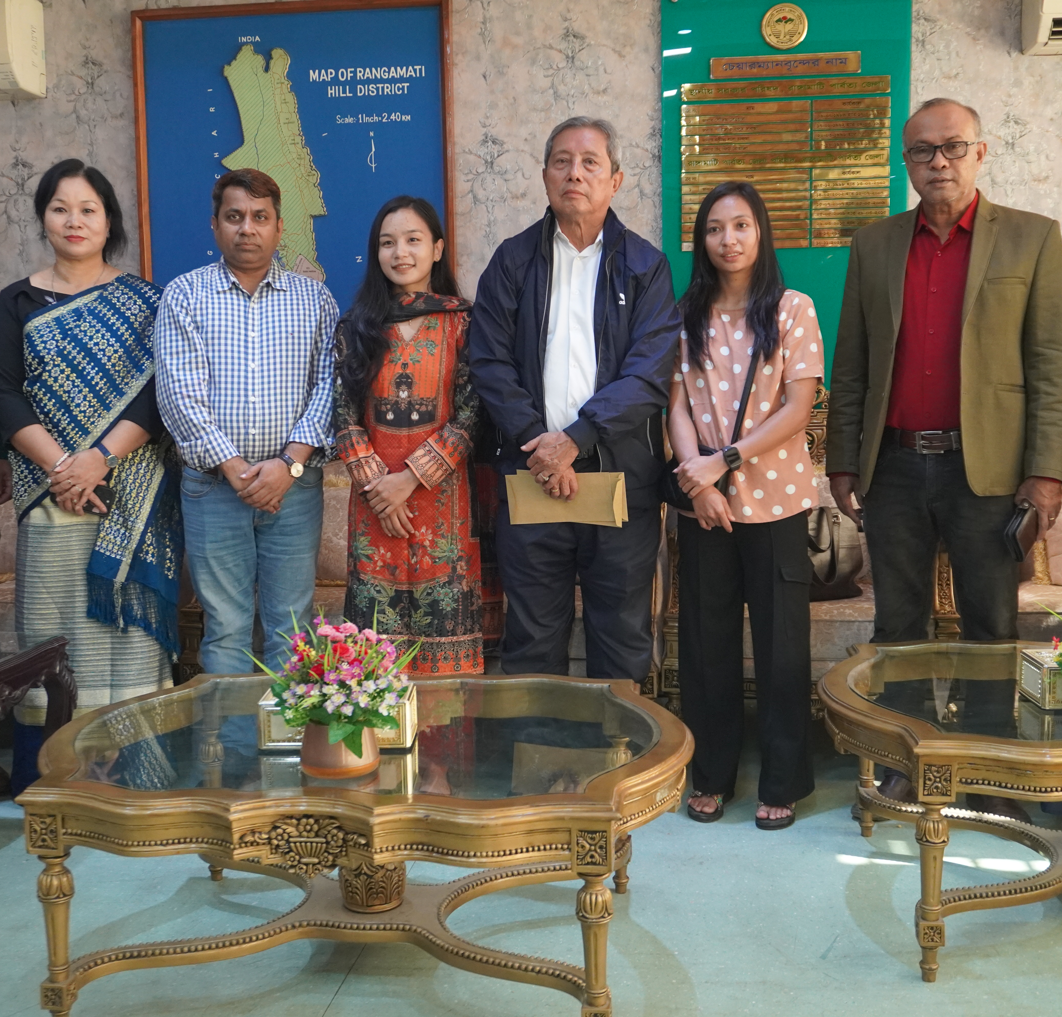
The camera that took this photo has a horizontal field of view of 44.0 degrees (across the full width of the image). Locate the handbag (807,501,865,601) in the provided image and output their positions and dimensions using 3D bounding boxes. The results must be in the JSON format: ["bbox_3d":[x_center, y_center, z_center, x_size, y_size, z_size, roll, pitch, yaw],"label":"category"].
[{"bbox_3d":[0.802,0.114,3.732,0.290,0.265,0.140,0,7,6],"label":"handbag"}]

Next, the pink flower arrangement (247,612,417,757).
[{"bbox_3d":[-0.333,0.285,2.204,0.269,0.228,0.245,0,7,6],"label":"pink flower arrangement"}]

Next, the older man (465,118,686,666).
[{"bbox_3d":[0.116,-0.106,3.261,0.510,1.693,0.360,-1,7,3],"label":"older man"}]

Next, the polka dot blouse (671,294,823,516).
[{"bbox_3d":[0.519,-0.248,3.134,0.370,0.555,0.250,1,7,14],"label":"polka dot blouse"}]

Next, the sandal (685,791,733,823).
[{"bbox_3d":[0.445,0.706,3.249,0.095,0.075,0.240,1,7,17],"label":"sandal"}]

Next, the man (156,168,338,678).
[{"bbox_3d":[-0.695,-0.040,3.278,0.460,1.584,0.340,-1,7,-3],"label":"man"}]

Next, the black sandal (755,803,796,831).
[{"bbox_3d":[0.583,0.704,3.184,0.098,0.070,0.235,-1,7,3],"label":"black sandal"}]

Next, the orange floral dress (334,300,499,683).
[{"bbox_3d":[-0.277,-0.042,3.135,0.386,0.906,0.270,-1,7,-1],"label":"orange floral dress"}]

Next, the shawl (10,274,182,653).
[{"bbox_3d":[-1.065,-0.101,3.208,0.419,0.932,0.290,-2,7,-7],"label":"shawl"}]

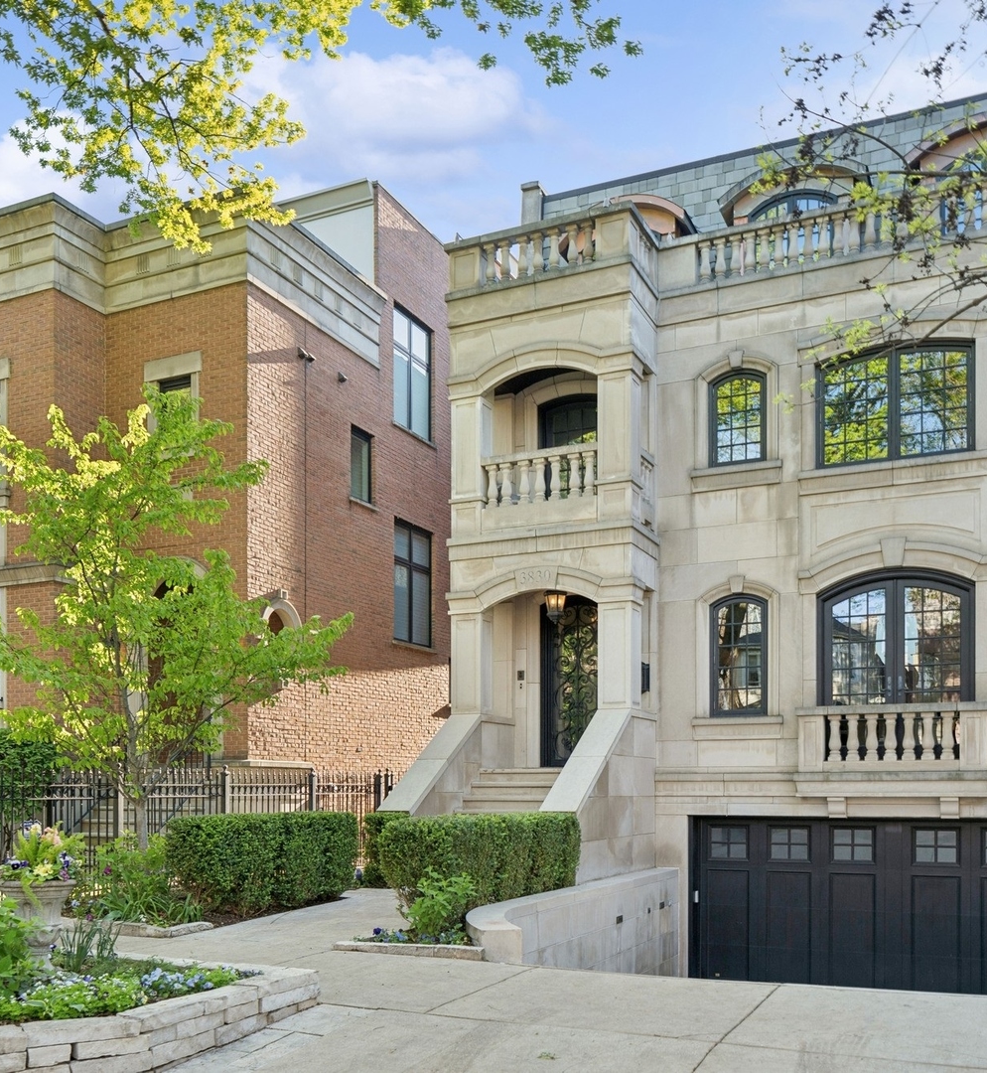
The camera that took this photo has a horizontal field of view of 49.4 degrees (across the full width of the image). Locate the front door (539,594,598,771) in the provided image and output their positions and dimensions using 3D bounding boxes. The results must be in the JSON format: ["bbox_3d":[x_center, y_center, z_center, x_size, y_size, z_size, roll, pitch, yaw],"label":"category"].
[{"bbox_3d":[1.253,2.276,16.896,1.100,2.750,0.140,-1,-3,24],"label":"front door"}]

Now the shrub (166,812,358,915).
[{"bbox_3d":[-2.708,3.938,13.125,0.850,1.020,2.400,-1,-3,24],"label":"shrub"}]

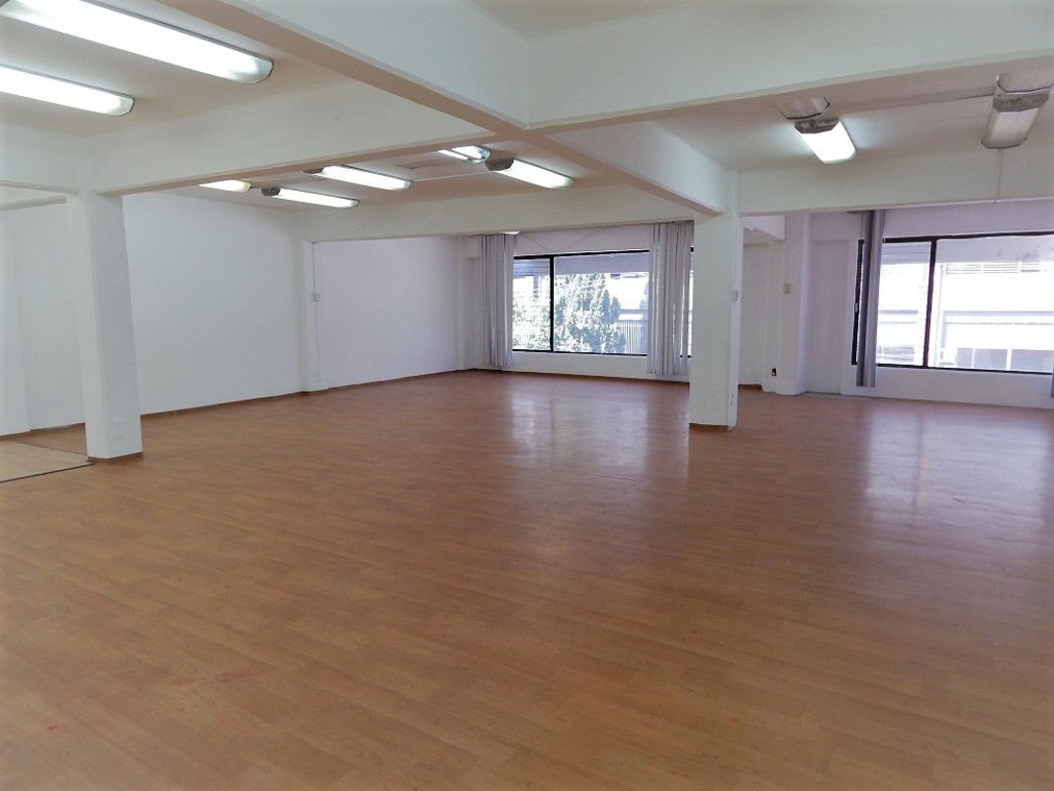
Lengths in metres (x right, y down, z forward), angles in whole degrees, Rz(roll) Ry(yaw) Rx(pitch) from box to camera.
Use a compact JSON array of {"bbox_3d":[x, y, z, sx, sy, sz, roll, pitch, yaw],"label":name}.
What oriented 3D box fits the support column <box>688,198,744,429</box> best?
[{"bbox_3d":[2.079,-0.811,7.659,0.436,2.358,0.393,4,8,30],"label":"support column"}]

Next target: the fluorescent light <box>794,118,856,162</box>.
[{"bbox_3d":[2.463,-2.062,5.730,0.312,0.078,1.274,4,8,30],"label":"fluorescent light"}]

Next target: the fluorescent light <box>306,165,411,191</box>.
[{"bbox_3d":[-1.763,-2.326,7.486,0.324,0.098,1.247,4,8,30],"label":"fluorescent light"}]

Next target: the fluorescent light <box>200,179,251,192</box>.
[{"bbox_3d":[-3.452,-2.241,7.253,0.325,0.078,1.261,4,8,30],"label":"fluorescent light"}]

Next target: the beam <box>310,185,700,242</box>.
[{"bbox_3d":[-0.627,-2.273,8.863,5.798,0.440,0.195,4,8,30],"label":"beam"}]

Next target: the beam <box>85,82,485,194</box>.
[{"bbox_3d":[-1.799,-1.744,4.764,3.952,0.440,0.188,4,8,30],"label":"beam"}]

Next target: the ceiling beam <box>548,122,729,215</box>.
[{"bbox_3d":[0.977,-1.925,5.701,0.223,0.453,3.838,4,8,30],"label":"ceiling beam"}]

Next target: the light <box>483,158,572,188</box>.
[{"bbox_3d":[0.046,-2.307,7.326,0.324,0.098,1.247,4,8,30],"label":"light"}]

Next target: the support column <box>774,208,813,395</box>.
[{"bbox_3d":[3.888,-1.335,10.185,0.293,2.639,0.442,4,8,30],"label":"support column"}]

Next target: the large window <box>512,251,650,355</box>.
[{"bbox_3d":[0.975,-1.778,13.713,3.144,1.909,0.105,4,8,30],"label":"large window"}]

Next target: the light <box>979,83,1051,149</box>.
[{"bbox_3d":[3.713,-2.069,5.367,0.324,0.098,1.247,4,8,30],"label":"light"}]

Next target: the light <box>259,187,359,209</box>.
[{"bbox_3d":[-2.617,-2.414,8.583,0.325,0.078,1.248,4,8,30],"label":"light"}]

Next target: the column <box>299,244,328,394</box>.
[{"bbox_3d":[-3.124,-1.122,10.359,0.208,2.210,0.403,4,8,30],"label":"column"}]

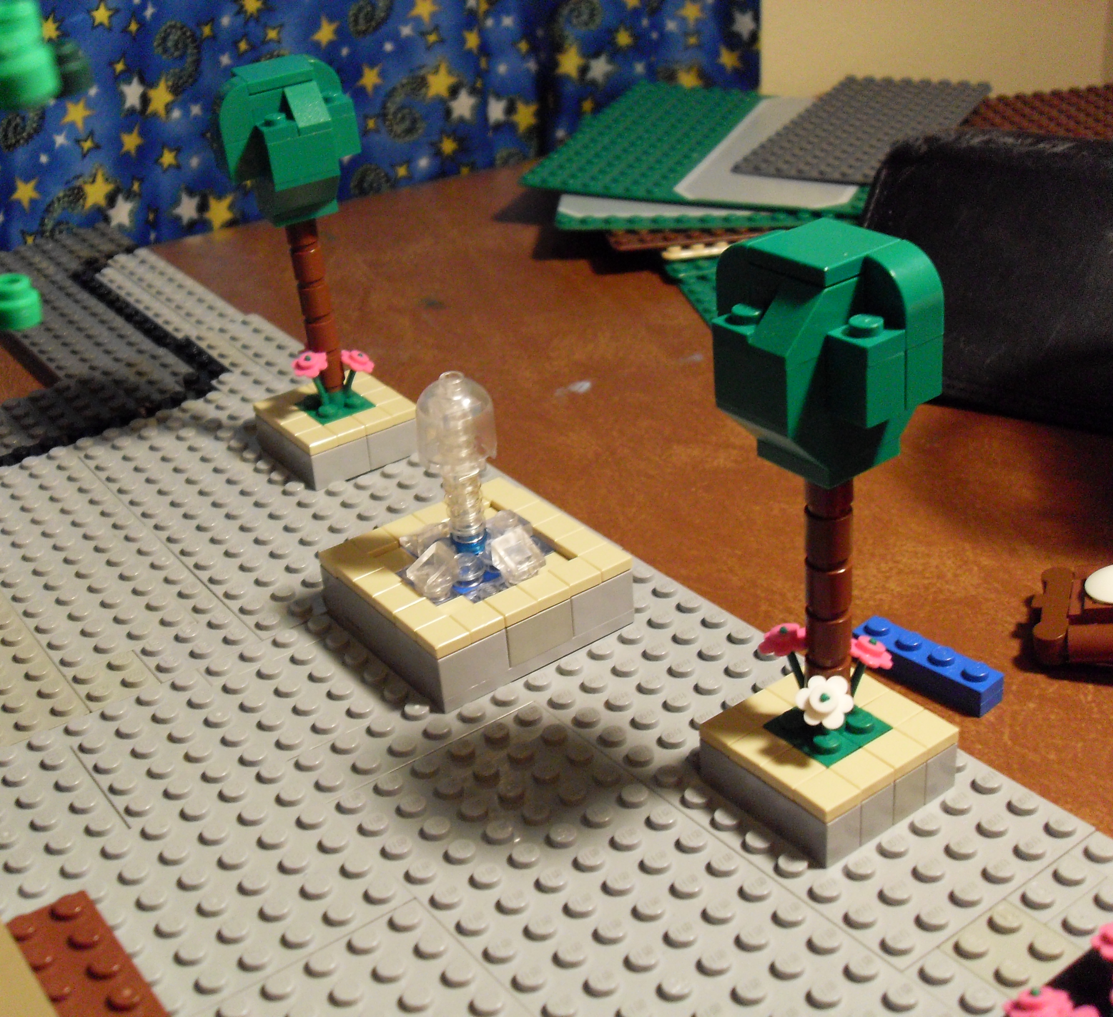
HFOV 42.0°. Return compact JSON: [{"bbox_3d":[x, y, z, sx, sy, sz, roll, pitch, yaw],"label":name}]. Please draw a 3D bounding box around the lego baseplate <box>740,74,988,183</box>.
[{"bbox_3d":[0.124,-0.151,0.575,0.064,0.005,0.128,13,35,27],"label":"lego baseplate"}]

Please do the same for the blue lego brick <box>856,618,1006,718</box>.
[{"bbox_3d":[0.078,0.033,0.306,0.008,0.008,0.032,-28,37,-34],"label":"blue lego brick"}]

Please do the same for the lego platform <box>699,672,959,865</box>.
[{"bbox_3d":[0.049,0.044,0.261,0.032,0.013,0.032,-23,33,-29],"label":"lego platform"}]

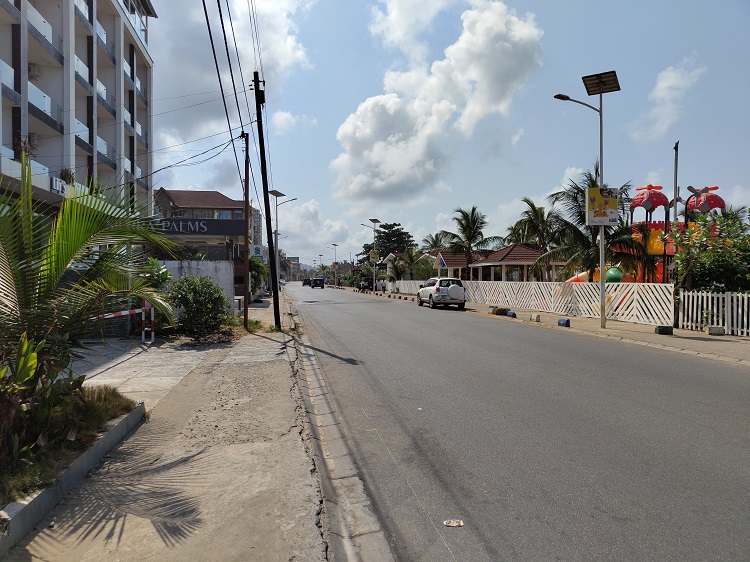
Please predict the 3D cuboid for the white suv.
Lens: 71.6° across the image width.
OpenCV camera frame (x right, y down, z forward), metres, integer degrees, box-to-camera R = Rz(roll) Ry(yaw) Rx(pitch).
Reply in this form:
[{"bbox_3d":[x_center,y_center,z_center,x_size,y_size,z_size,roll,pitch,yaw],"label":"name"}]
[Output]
[{"bbox_3d":[3.750,0.710,30.100,1.830,1.700,4.550,0,0,-9],"label":"white suv"}]

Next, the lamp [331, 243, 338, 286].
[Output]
[{"bbox_3d":[-7.550,-2.680,94.900,2.150,8.100,1.200,0,0,-10],"label":"lamp"}]

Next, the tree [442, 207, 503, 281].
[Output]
[{"bbox_3d":[7.150,-2.050,38.500,4.700,7.000,4.700,0,0,-10],"label":"tree"}]

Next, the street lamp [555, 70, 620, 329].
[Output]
[{"bbox_3d":[6.600,-2.560,16.200,2.200,8.100,1.200,0,0,-10],"label":"street lamp"}]

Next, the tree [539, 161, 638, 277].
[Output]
[{"bbox_3d":[10.300,-2.100,25.000,5.400,7.200,5.400,0,0,-10],"label":"tree"}]

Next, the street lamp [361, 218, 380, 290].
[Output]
[{"bbox_3d":[-0.430,-2.680,56.400,2.150,8.100,1.200,0,0,-10],"label":"street lamp"}]

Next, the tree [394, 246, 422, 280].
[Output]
[{"bbox_3d":[3.550,-1.140,55.000,3.200,5.100,3.200,0,0,-10],"label":"tree"}]

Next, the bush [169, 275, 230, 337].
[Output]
[{"bbox_3d":[-4.790,0.660,14.200,1.700,1.680,1.750,0,0,-10],"label":"bush"}]

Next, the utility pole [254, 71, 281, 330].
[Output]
[{"bbox_3d":[-3.200,-2.390,15.600,0.450,7.770,0.350,-5,0,-10],"label":"utility pole"}]

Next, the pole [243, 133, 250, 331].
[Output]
[{"bbox_3d":[-3.870,-1.500,15.700,0.200,5.920,0.200,0,0,-10],"label":"pole"}]

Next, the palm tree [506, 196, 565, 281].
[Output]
[{"bbox_3d":[9.600,-1.780,30.500,4.400,6.500,4.400,0,0,-10],"label":"palm tree"}]

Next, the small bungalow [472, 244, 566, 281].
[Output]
[{"bbox_3d":[10.480,-0.600,37.950,5.700,4.100,6.000,0,0,-10],"label":"small bungalow"}]

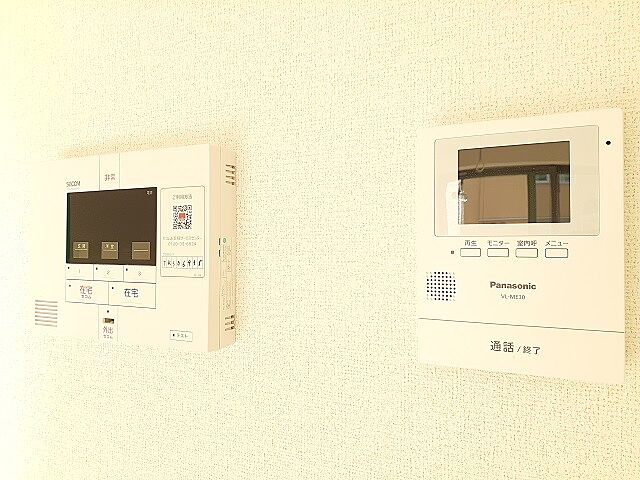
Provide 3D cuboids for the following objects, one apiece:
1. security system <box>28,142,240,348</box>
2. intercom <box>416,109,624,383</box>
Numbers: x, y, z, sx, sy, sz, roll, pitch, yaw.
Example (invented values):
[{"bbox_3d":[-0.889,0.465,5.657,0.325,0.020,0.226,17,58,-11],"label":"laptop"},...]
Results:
[{"bbox_3d":[-0.191,0.008,0.493,0.232,0.177,0.041,0,-1,25],"label":"security system"},{"bbox_3d":[0.135,0.004,0.348,0.128,0.171,0.024,0,-1,25],"label":"intercom"}]

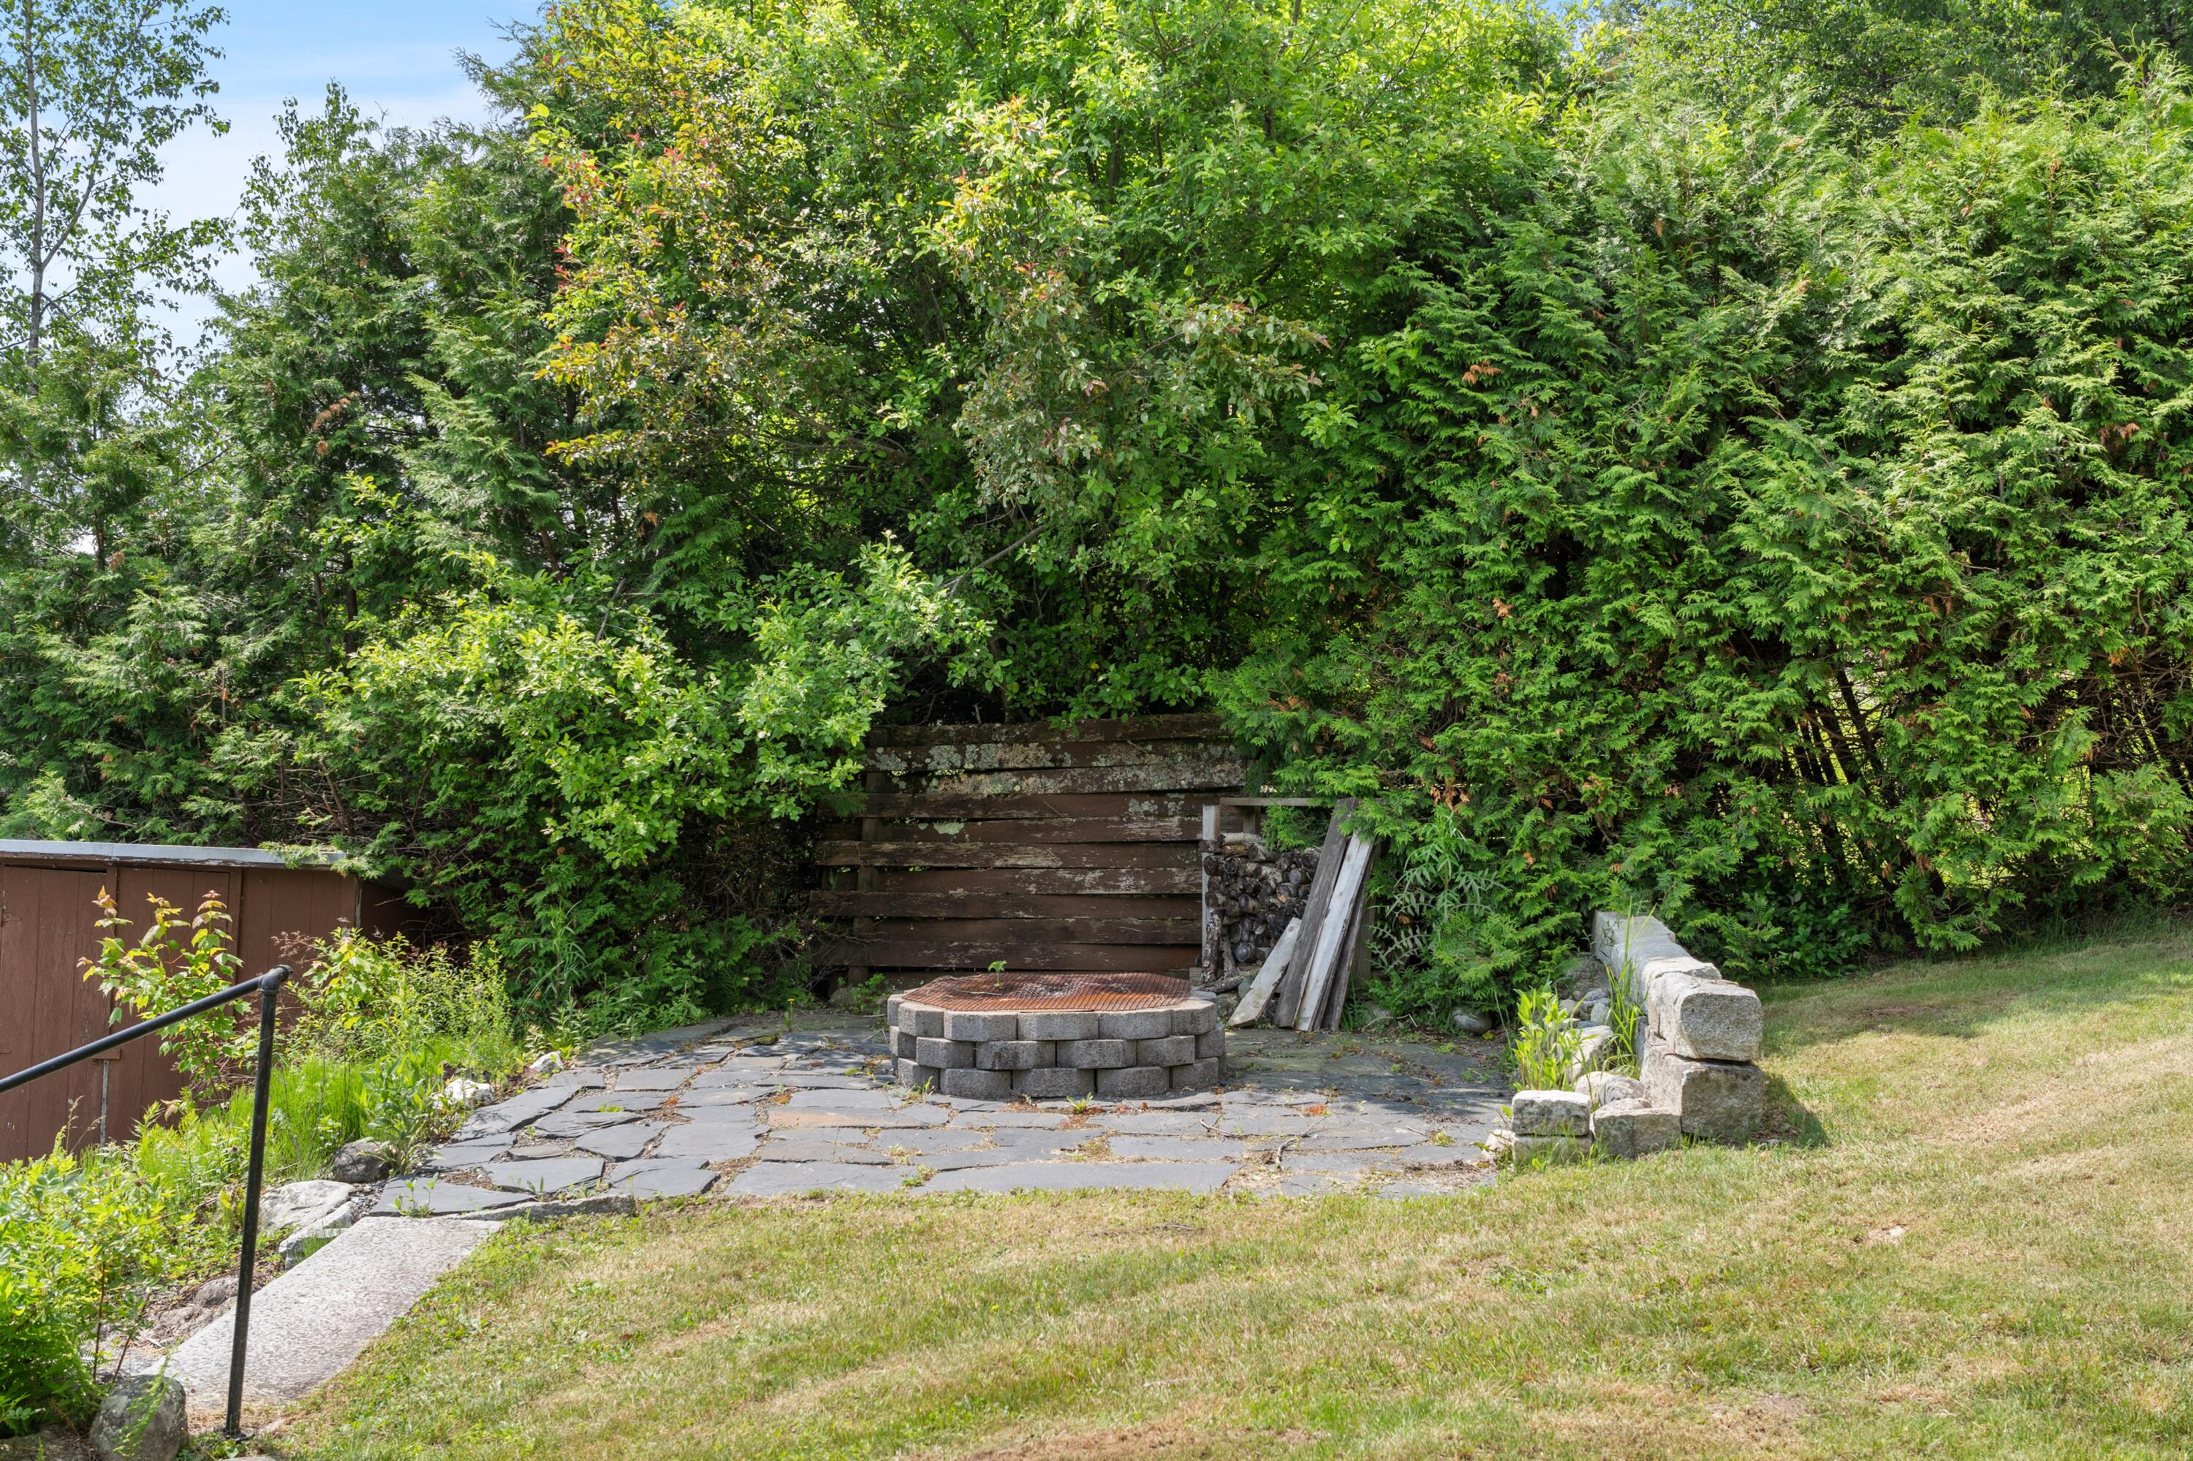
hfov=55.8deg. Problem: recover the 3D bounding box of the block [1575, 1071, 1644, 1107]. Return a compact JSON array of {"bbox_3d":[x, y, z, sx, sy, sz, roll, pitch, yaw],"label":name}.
[{"bbox_3d":[1.695,1.225,6.850,0.250,0.180,0.250,0,-2,0],"label":"block"}]

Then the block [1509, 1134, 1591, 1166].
[{"bbox_3d":[1.400,1.276,6.360,0.240,0.105,0.180,0,-2,7],"label":"block"}]

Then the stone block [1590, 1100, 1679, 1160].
[{"bbox_3d":[1.650,1.237,6.370,0.270,0.150,0.250,0,-2,7],"label":"stone block"}]

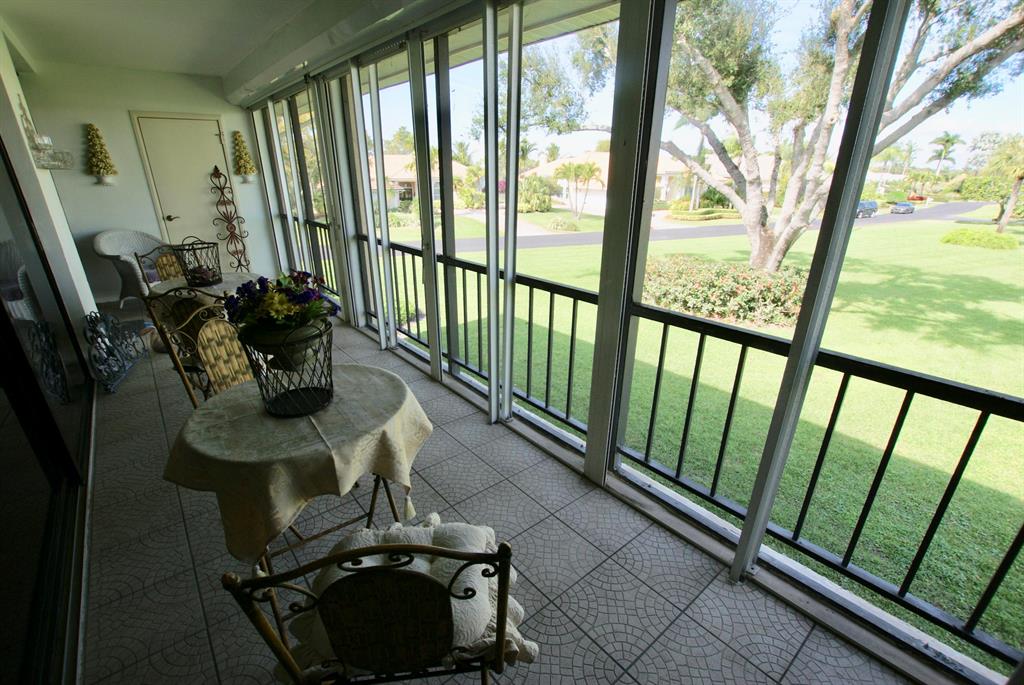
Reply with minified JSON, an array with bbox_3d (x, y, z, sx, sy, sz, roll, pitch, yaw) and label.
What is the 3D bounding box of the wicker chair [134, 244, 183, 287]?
[{"bbox_3d":[-2.463,-0.266,3.306,0.500,0.885,0.420,12,23,27],"label":"wicker chair"}]

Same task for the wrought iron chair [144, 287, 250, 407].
[{"bbox_3d":[-1.000,0.318,1.773,0.480,0.880,0.410,11,23,26],"label":"wrought iron chair"}]

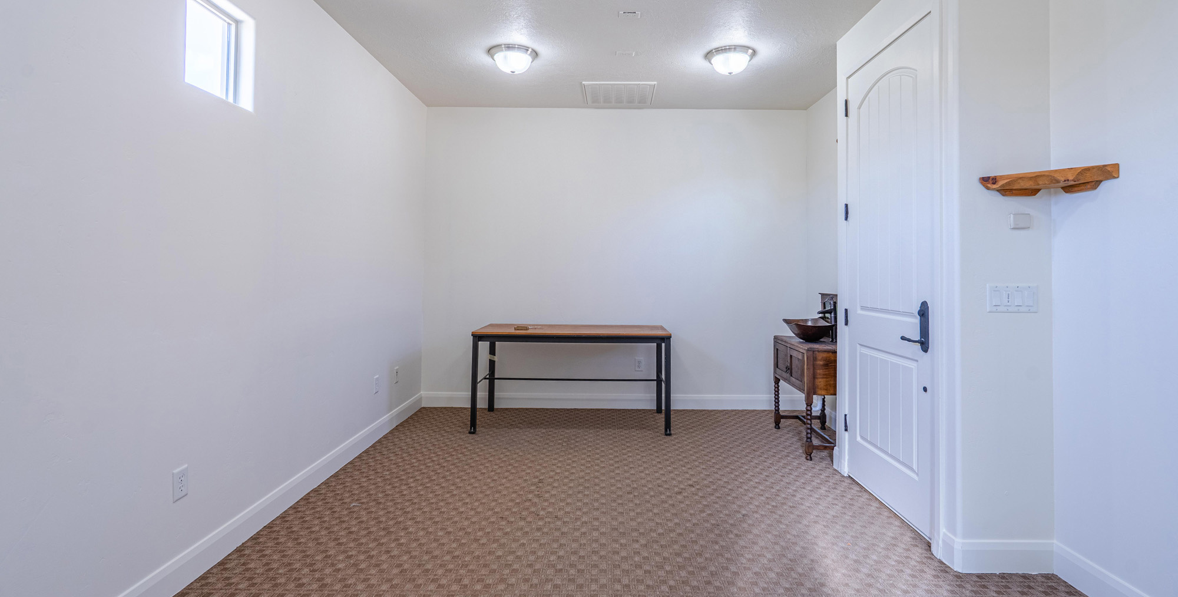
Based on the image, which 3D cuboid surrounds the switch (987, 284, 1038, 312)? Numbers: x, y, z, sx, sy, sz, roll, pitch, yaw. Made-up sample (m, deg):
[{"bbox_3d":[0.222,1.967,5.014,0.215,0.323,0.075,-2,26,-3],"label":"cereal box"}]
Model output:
[{"bbox_3d":[1.774,0.001,2.188,0.210,0.118,0.010,1,1,1],"label":"switch"}]

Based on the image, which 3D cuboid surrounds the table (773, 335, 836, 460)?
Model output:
[{"bbox_3d":[1.674,0.684,3.821,0.475,0.745,0.759,1,1,1],"label":"table"}]

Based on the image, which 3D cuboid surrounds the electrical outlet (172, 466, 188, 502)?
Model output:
[{"bbox_3d":[-1.558,0.708,2.003,0.008,0.117,0.072,1,1,1],"label":"electrical outlet"}]

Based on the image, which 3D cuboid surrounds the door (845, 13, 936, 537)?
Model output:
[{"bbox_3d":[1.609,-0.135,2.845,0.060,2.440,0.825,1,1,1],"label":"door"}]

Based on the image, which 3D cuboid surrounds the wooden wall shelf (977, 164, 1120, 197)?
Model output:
[{"bbox_3d":[1.857,-0.461,2.120,0.204,0.078,0.413,-1,2,-44],"label":"wooden wall shelf"}]

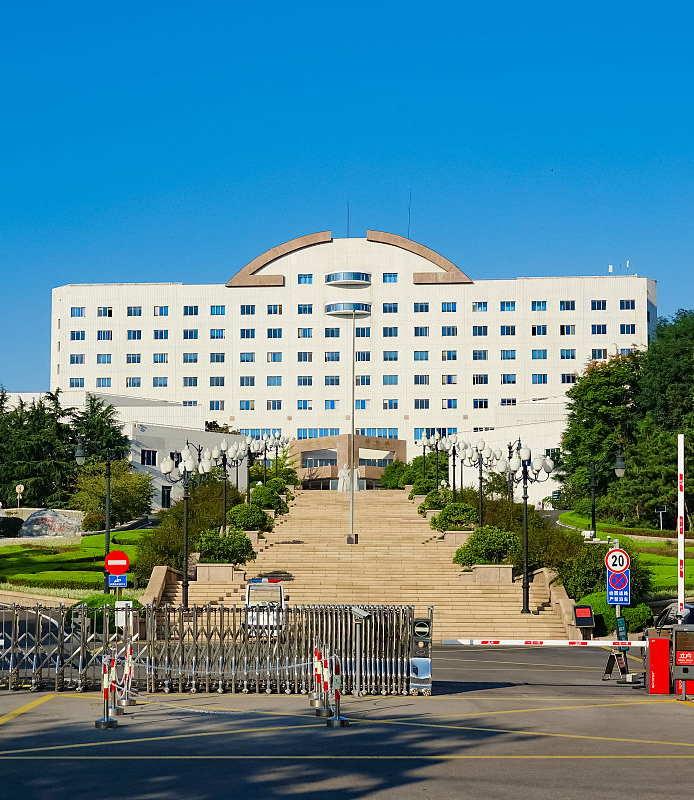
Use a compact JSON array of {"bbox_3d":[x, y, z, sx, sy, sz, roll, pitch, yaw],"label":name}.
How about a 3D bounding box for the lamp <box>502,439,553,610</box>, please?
[{"bbox_3d":[6.238,4.502,50.341,1.900,5.930,1.900,0,-7,0],"label":"lamp"}]

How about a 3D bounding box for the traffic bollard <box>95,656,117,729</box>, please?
[{"bbox_3d":[-3.490,4.233,20.857,0.320,1.000,0.320,0,-7,0],"label":"traffic bollard"}]

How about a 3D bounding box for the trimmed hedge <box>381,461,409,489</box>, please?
[{"bbox_3d":[4.602,7.164,136.000,2.700,2.800,2.600,0,-7,0],"label":"trimmed hedge"}]

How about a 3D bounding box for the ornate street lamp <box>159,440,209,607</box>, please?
[{"bbox_3d":[-5.775,4.588,51.500,1.920,5.927,1.920,0,-7,0],"label":"ornate street lamp"}]

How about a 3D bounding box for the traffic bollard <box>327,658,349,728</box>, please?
[{"bbox_3d":[-0.131,4.231,20.857,0.320,1.000,0.320,0,-7,0],"label":"traffic bollard"}]

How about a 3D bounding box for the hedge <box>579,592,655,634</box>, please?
[{"bbox_3d":[9.202,7.344,49.300,2.700,1.600,1.900,0,-7,0],"label":"hedge"}]

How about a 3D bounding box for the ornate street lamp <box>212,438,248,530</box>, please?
[{"bbox_3d":[-5.794,4.839,68.289,1.920,5.958,1.920,0,-7,0],"label":"ornate street lamp"}]

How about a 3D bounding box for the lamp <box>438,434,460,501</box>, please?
[{"bbox_3d":[6.370,4.995,85.078,1.920,5.956,1.920,0,-7,0],"label":"lamp"}]

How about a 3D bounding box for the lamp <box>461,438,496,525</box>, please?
[{"bbox_3d":[6.218,4.784,66.840,1.900,5.920,1.900,0,-7,0],"label":"lamp"}]

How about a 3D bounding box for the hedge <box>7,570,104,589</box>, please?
[{"bbox_3d":[-11.894,7.452,59.500,4.600,0.650,2.600,0,-7,0],"label":"hedge"}]

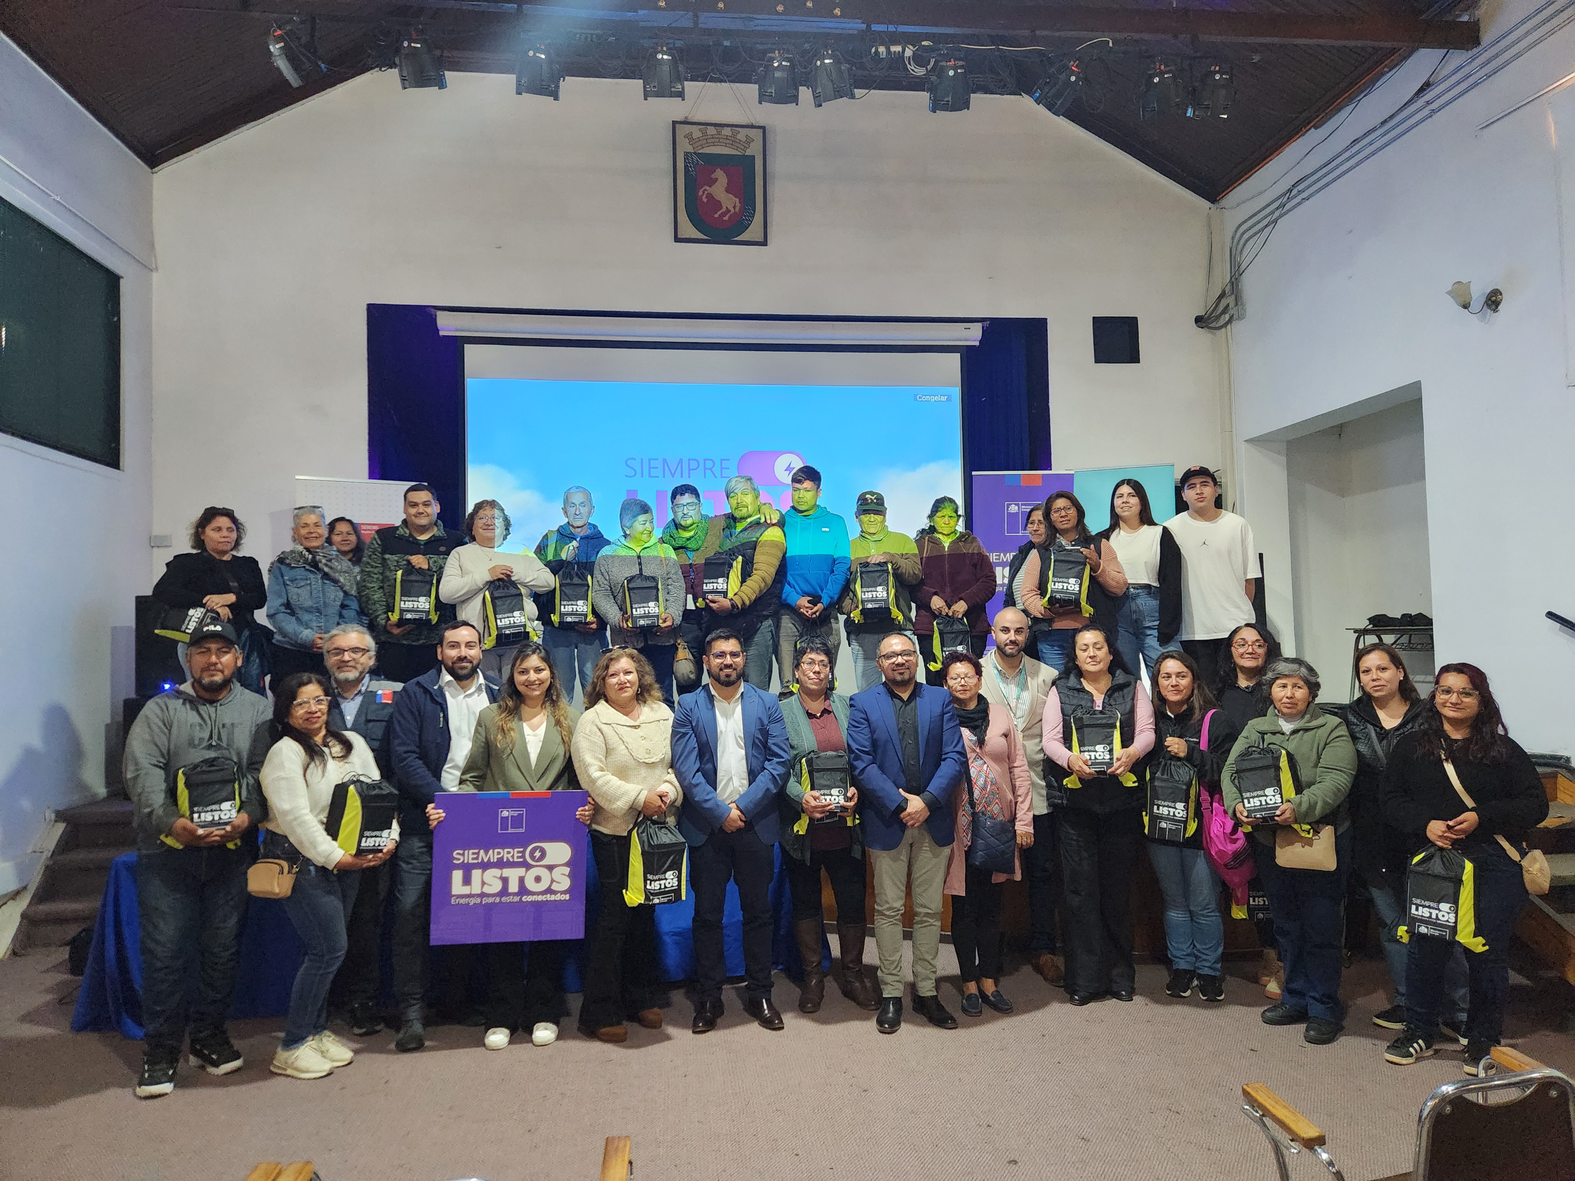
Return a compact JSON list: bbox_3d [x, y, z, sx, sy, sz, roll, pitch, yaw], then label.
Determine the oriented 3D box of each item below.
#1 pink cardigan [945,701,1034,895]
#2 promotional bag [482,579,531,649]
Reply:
[{"bbox_3d":[0.913,0.946,4.777,0.430,0.840,0.310,-1,-3,2],"label":"pink cardigan"},{"bbox_3d":[-1.494,0.128,5.560,0.230,0.370,0.150,-6,0,-22],"label":"promotional bag"}]

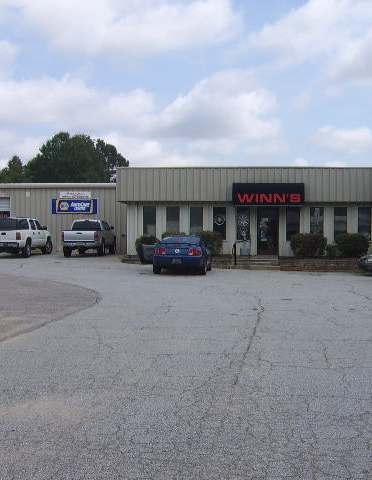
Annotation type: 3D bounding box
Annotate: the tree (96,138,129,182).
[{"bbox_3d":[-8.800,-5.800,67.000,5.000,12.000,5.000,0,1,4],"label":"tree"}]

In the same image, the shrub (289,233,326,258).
[{"bbox_3d":[5.610,0.220,26.200,1.650,1.100,1.450,0,1,4],"label":"shrub"}]

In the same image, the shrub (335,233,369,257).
[{"bbox_3d":[7.550,0.220,26.100,1.580,1.100,1.400,0,1,4],"label":"shrub"}]

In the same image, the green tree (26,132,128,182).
[{"bbox_3d":[-12.500,-6.000,65.000,11.000,12.400,10.000,0,1,4],"label":"green tree"}]

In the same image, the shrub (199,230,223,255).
[{"bbox_3d":[0.980,0.150,26.500,1.250,1.100,1.250,0,1,4],"label":"shrub"}]

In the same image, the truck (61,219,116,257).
[{"bbox_3d":[-4.790,-0.110,29.000,1.900,1.780,5.300,0,1,3],"label":"truck"}]

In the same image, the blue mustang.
[{"bbox_3d":[-0.040,0.550,22.000,1.880,1.390,4.770,0,1,6],"label":"blue mustang"}]

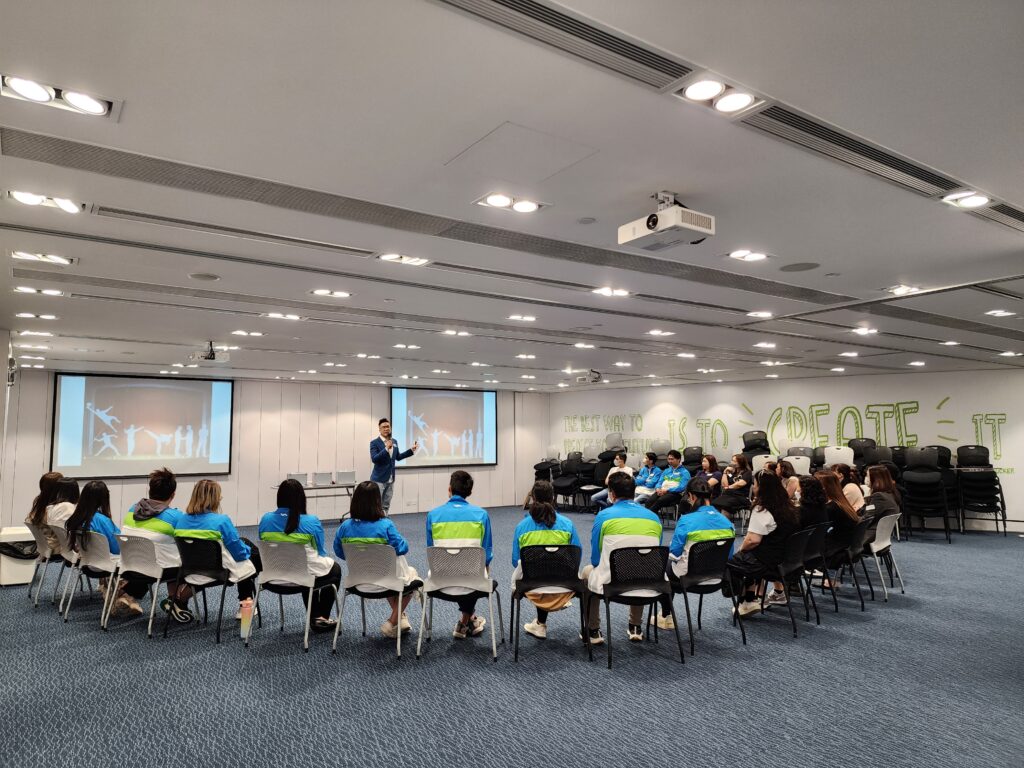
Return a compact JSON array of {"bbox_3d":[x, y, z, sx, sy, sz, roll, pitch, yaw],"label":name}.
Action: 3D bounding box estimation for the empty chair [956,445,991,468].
[{"bbox_3d":[7.157,1.356,10.537,0.530,0.790,0.520,-3,-6,35],"label":"empty chair"}]

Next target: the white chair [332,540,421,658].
[{"bbox_3d":[-0.984,1.587,5.155,0.540,0.790,0.510,-2,-5,17],"label":"white chair"}]

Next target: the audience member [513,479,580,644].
[{"bbox_3d":[0.264,1.348,5.171,0.520,1.230,0.760,-1,-5,1],"label":"audience member"}]

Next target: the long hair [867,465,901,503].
[{"bbox_3d":[3.685,0.992,6.780,0.270,0.380,0.240,-4,-6,37],"label":"long hair"}]

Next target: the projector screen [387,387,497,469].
[{"bbox_3d":[-1.406,0.960,14.683,2.580,1.660,0.060,3,-6,-35],"label":"projector screen"}]

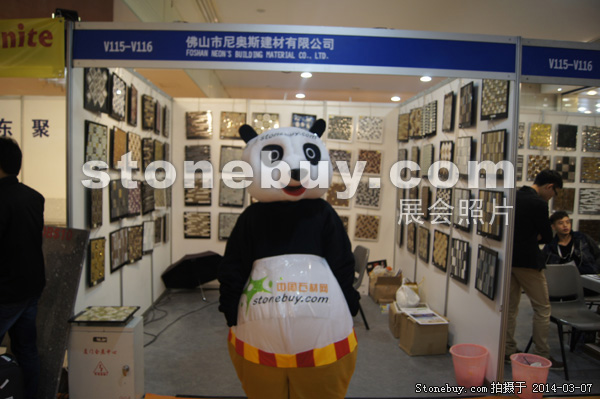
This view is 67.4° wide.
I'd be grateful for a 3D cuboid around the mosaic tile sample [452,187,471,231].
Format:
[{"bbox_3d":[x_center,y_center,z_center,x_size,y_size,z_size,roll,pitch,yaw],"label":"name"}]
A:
[{"bbox_3d":[1.401,0.084,3.877,0.030,0.345,0.335,1,3,-3],"label":"mosaic tile sample"}]

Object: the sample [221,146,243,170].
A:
[{"bbox_3d":[-0.874,-0.520,5.853,0.338,0.357,0.028,1,3,-4],"label":"sample"}]

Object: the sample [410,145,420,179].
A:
[{"bbox_3d":[1.335,-0.423,5.170,0.030,0.345,0.335,1,3,-3],"label":"sample"}]

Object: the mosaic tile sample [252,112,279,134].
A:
[{"bbox_3d":[-0.445,-0.943,5.865,0.337,0.350,0.030,1,3,-3],"label":"mosaic tile sample"}]

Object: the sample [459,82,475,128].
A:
[{"bbox_3d":[1.414,-0.790,3.781,0.025,0.355,0.335,1,3,2],"label":"sample"}]

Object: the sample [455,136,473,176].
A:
[{"bbox_3d":[1.413,-0.359,3.833,0.030,0.345,0.335,1,3,-3],"label":"sample"}]

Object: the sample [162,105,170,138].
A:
[{"bbox_3d":[-1.605,-0.922,5.384,0.025,0.355,0.335,1,3,-7],"label":"sample"}]

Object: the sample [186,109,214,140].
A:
[{"bbox_3d":[-1.325,-0.973,5.929,0.339,0.357,0.022,2,4,3],"label":"sample"}]

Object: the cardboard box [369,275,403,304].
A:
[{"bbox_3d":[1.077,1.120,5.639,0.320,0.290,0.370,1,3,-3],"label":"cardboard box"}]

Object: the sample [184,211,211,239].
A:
[{"bbox_3d":[-1.367,0.347,6.014,0.343,0.360,0.025,1,3,-3],"label":"sample"}]

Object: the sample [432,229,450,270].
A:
[{"bbox_3d":[1.361,0.491,4.323,0.030,0.350,0.350,1,3,-3],"label":"sample"}]

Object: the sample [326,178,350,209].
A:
[{"bbox_3d":[0.505,-0.063,5.965,0.315,0.352,0.028,1,3,-4],"label":"sample"}]

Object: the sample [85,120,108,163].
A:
[{"bbox_3d":[-1.480,-0.384,3.288,0.026,0.342,0.340,1,4,-3],"label":"sample"}]

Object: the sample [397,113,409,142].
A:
[{"bbox_3d":[1.323,-0.907,5.693,0.025,0.357,0.338,1,3,-7],"label":"sample"}]

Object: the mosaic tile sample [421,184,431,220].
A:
[{"bbox_3d":[1.323,0.043,4.703,0.026,0.342,0.340,2,4,2],"label":"mosaic tile sample"}]

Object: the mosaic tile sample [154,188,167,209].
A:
[{"bbox_3d":[-1.593,-0.084,5.109,0.026,0.342,0.340,2,4,0],"label":"mosaic tile sample"}]

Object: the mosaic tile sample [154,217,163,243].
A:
[{"bbox_3d":[-1.642,0.359,5.205,0.022,0.330,0.334,1,3,-6],"label":"mosaic tile sample"}]

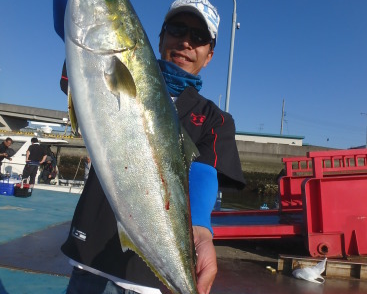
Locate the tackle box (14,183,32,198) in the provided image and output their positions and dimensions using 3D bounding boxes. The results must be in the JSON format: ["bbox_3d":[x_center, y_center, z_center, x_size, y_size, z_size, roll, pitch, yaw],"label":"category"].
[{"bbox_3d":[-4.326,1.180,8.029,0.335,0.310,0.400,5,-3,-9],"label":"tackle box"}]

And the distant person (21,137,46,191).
[{"bbox_3d":[-4.952,0.528,9.867,0.570,1.690,0.380,8,-4,-42],"label":"distant person"}]

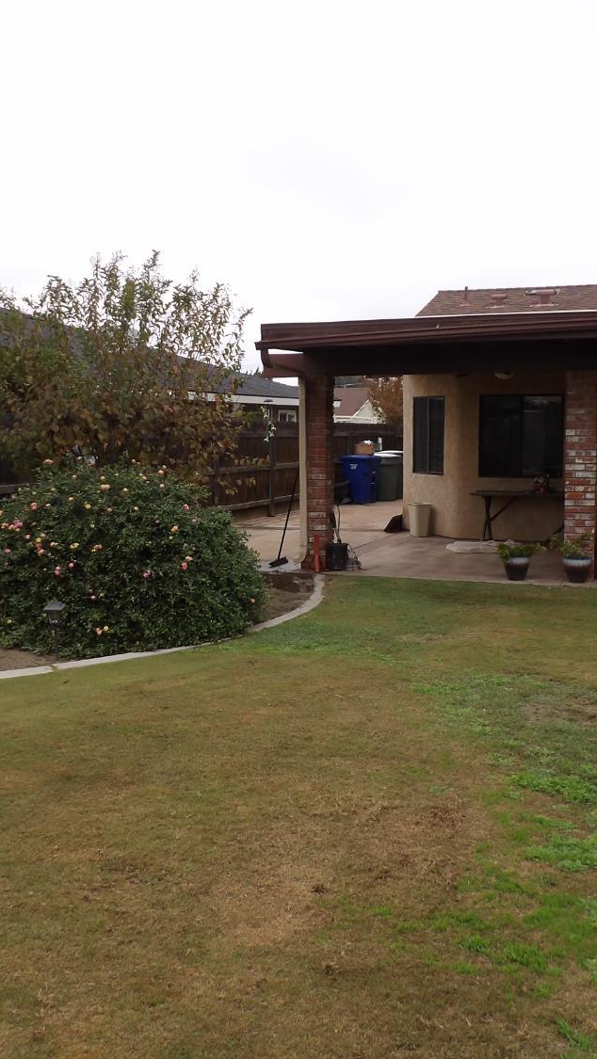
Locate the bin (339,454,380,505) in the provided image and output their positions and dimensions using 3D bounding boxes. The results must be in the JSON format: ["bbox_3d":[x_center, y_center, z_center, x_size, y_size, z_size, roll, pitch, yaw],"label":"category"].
[{"bbox_3d":[1.420,-1.145,22.700,0.860,1.120,0.700,2,6,22],"label":"bin"}]

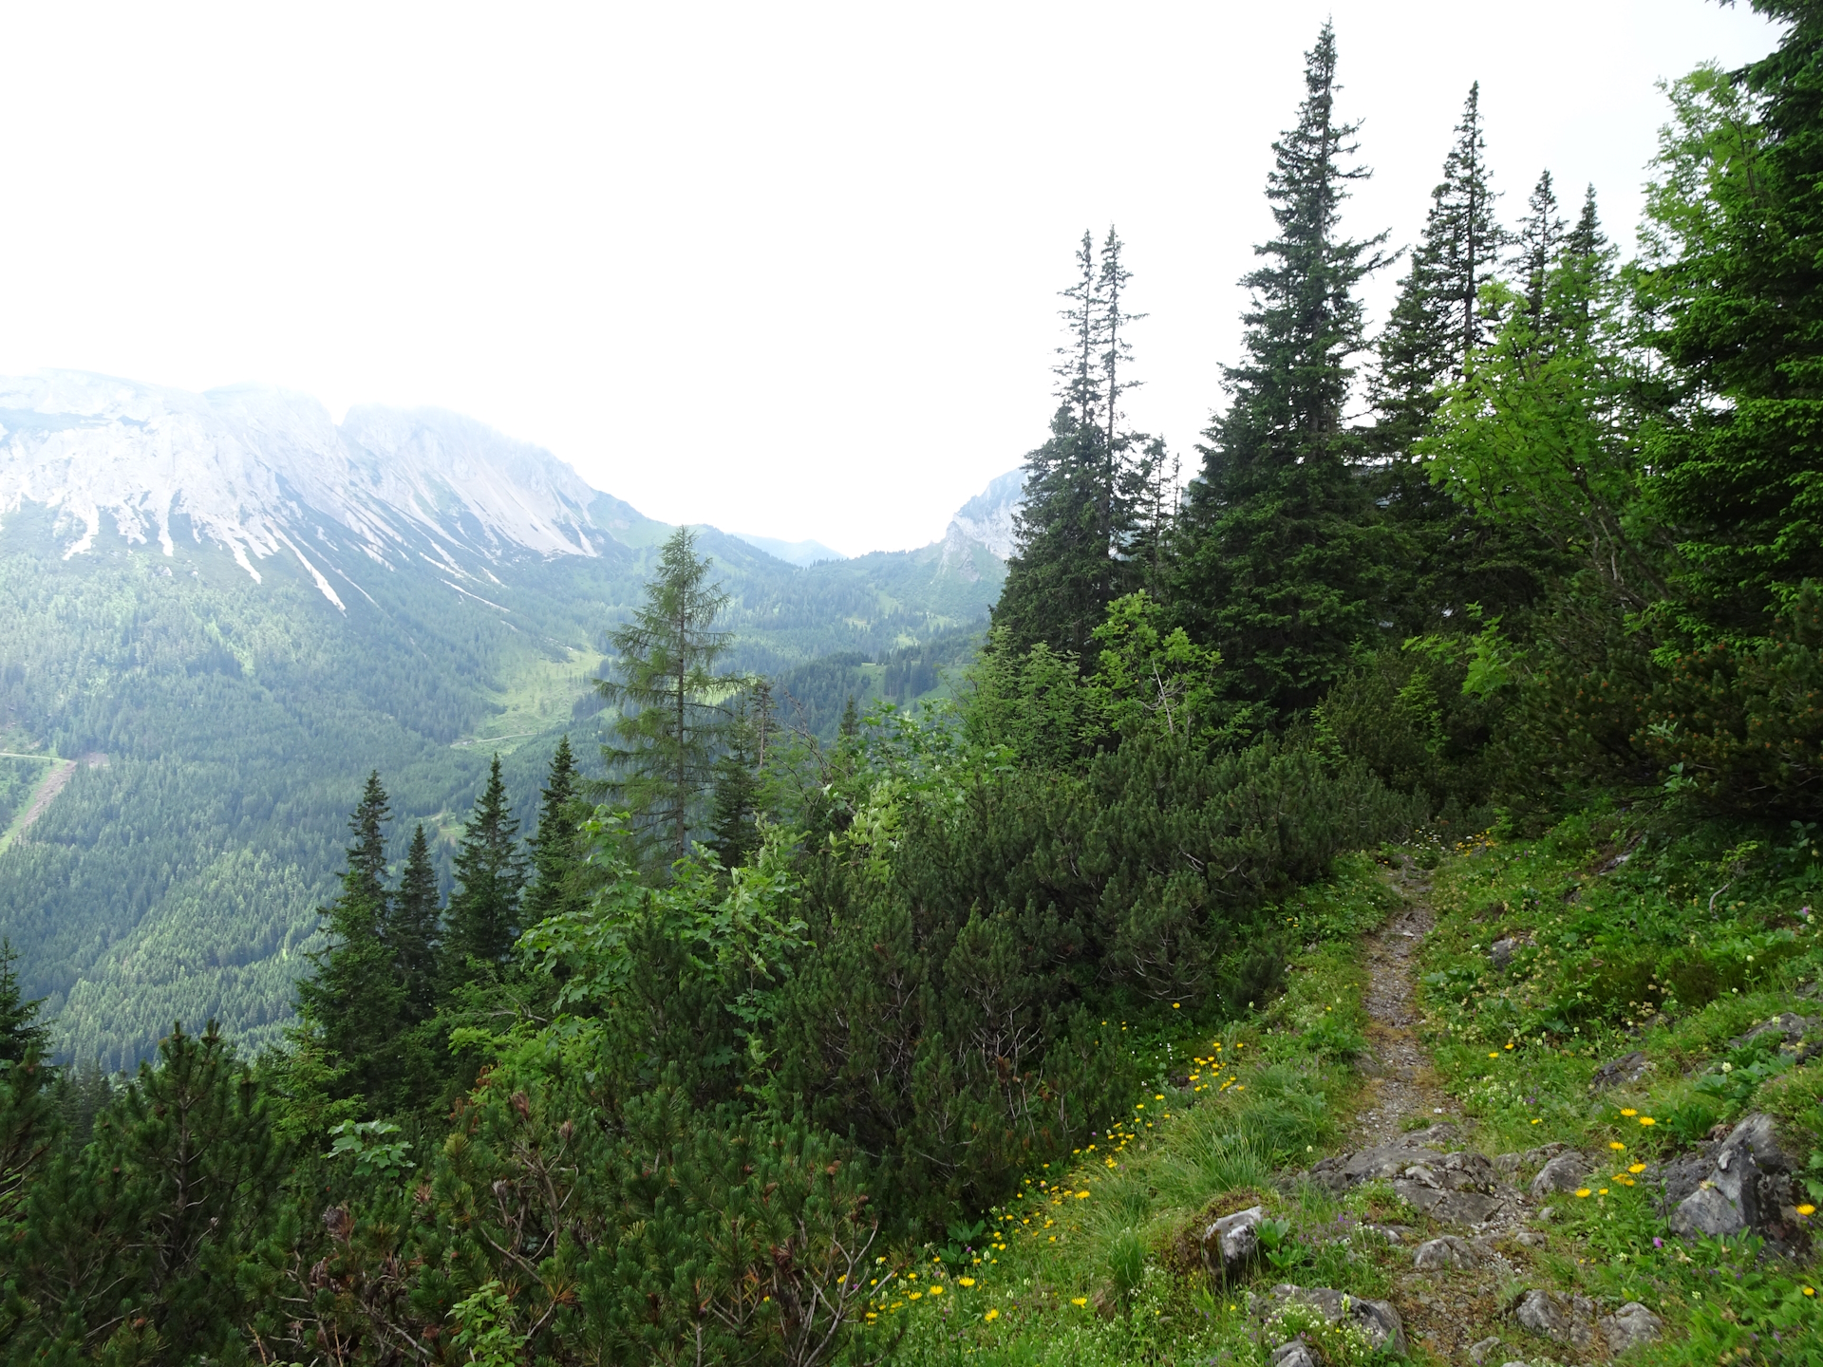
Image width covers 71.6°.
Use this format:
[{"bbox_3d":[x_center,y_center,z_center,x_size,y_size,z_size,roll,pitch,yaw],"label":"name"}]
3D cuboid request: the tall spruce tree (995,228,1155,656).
[{"bbox_3d":[3.707,-4.874,28.000,3.800,10.600,3.800,1,3,7],"label":"tall spruce tree"}]

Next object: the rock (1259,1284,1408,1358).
[{"bbox_3d":[0.908,1.356,2.714,0.310,0.110,0.200,2,4,19],"label":"rock"}]

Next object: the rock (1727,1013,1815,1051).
[{"bbox_3d":[2.991,1.211,4.400,0.250,0.110,0.220,3,3,35],"label":"rock"}]

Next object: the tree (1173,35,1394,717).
[{"bbox_3d":[6.133,-4.793,20.500,3.800,12.000,3.800,2,4,16],"label":"tree"}]

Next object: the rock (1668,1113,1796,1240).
[{"bbox_3d":[2.141,1.273,3.300,0.290,0.290,0.280,2,3,34],"label":"rock"}]

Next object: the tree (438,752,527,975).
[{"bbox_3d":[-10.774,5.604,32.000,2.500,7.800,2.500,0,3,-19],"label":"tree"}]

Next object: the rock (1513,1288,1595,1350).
[{"bbox_3d":[1.465,1.445,2.880,0.170,0.120,0.150,2,3,28],"label":"rock"}]

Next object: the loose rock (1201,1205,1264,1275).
[{"bbox_3d":[0.826,1.429,3.250,0.150,0.155,0.150,1,3,15],"label":"loose rock"}]

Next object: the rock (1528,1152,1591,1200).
[{"bbox_3d":[1.765,1.323,3.439,0.150,0.110,0.120,3,4,28],"label":"rock"}]

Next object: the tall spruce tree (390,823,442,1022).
[{"bbox_3d":[-12.530,6.689,32.000,1.600,6.400,1.600,-1,4,-22],"label":"tall spruce tree"}]

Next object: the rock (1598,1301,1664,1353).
[{"bbox_3d":[1.623,1.449,2.850,0.135,0.095,0.120,2,3,31],"label":"rock"}]

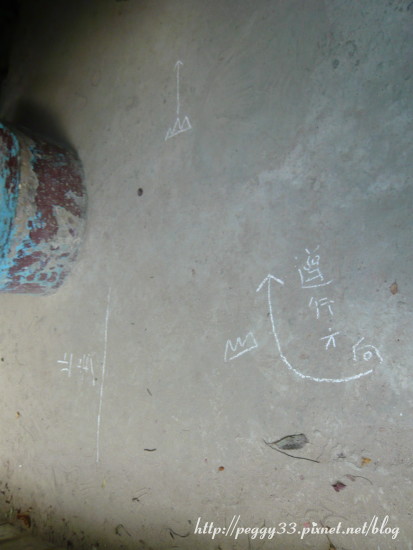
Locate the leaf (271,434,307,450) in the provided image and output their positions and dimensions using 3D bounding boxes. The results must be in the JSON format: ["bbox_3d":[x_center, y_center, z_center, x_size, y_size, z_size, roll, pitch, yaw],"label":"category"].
[{"bbox_3d":[0.226,0.463,1.224,0.126,0.016,0.037,-24,68,37],"label":"leaf"}]

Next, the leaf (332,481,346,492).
[{"bbox_3d":[0.335,0.530,1.120,0.033,0.009,0.022,-54,53,22],"label":"leaf"}]

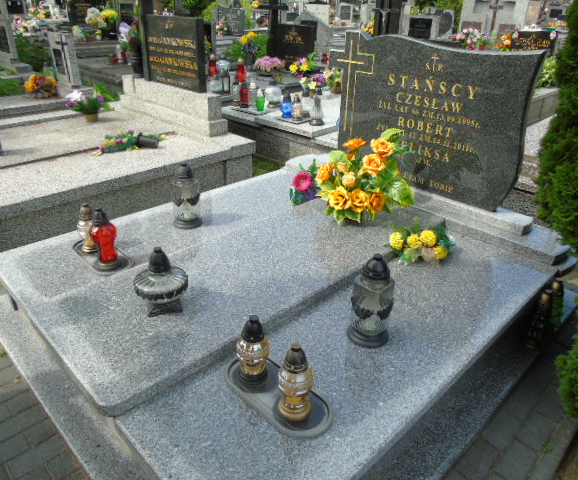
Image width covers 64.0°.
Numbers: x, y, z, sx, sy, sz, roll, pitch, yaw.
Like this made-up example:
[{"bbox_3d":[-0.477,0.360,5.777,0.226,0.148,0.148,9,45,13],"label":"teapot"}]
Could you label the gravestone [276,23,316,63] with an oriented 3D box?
[{"bbox_3d":[0.118,-2.971,6.971,0.100,0.480,0.780,-24,36,-38],"label":"gravestone"}]

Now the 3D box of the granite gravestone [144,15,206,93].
[{"bbox_3d":[-1.034,-1.730,4.275,0.090,0.590,0.830,-24,36,-38],"label":"granite gravestone"}]

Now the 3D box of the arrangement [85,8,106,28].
[{"bbox_3d":[-3.594,-4.128,8.607,0.380,0.360,0.350,26,36,38],"label":"arrangement"}]

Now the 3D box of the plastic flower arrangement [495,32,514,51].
[{"bbox_3d":[3.349,-3.070,7.184,0.260,0.320,0.280,-24,37,-39],"label":"plastic flower arrangement"}]

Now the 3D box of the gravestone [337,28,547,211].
[{"bbox_3d":[0.751,-0.752,2.771,0.080,0.870,1.325,-24,36,-38],"label":"gravestone"}]

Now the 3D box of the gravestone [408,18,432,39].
[{"bbox_3d":[3.120,-5.037,11.007,0.120,0.480,0.580,-24,37,-39],"label":"gravestone"}]

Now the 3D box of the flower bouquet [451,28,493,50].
[{"bbox_3d":[2.858,-3.123,7.200,0.400,0.330,0.520,-24,36,-38],"label":"flower bouquet"}]

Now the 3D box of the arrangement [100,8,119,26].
[{"bbox_3d":[-3.402,-4.217,8.760,0.370,0.330,0.340,26,36,38],"label":"arrangement"}]

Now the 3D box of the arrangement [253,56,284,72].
[{"bbox_3d":[-0.289,-2.590,6.861,0.420,0.240,0.460,-24,37,-39],"label":"arrangement"}]

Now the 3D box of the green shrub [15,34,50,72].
[{"bbox_3d":[-4.584,-3.354,8.323,0.600,0.780,0.620,-24,37,-39],"label":"green shrub"}]

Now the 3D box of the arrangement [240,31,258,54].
[{"bbox_3d":[-0.587,-2.975,6.981,0.260,0.350,0.270,-24,37,-39],"label":"arrangement"}]

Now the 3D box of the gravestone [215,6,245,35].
[{"bbox_3d":[-1.381,-5.295,11.200,0.120,0.560,1.030,-24,36,-38],"label":"gravestone"}]

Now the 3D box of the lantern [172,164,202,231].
[{"bbox_3d":[-0.562,-0.248,2.519,0.160,0.345,0.160,1,28,-1],"label":"lantern"}]

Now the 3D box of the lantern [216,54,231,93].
[{"bbox_3d":[-0.781,-1.996,5.511,0.165,0.425,0.165,-24,37,-39],"label":"lantern"}]

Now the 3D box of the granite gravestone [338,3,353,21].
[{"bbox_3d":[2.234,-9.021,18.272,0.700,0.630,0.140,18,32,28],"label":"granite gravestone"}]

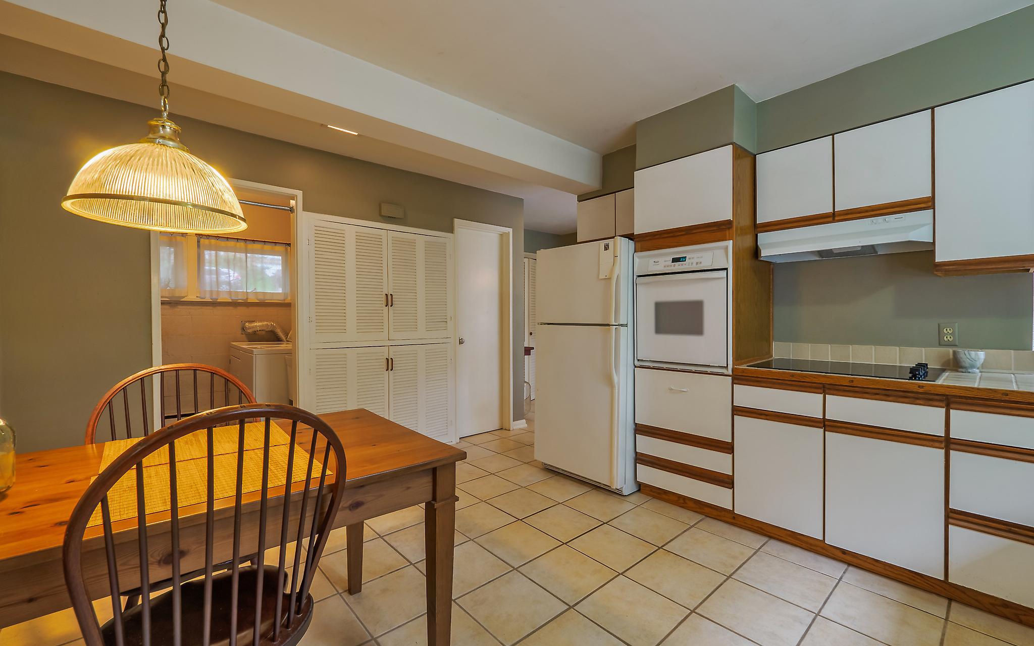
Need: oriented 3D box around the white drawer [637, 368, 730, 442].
[{"bbox_3d":[1.149,0.483,2.693,0.420,0.365,0.608,0,0,-42],"label":"white drawer"}]

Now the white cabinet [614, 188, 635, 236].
[{"bbox_3d":[1.005,-0.836,3.250,0.338,0.351,0.343,0,0,-42],"label":"white cabinet"}]

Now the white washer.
[{"bbox_3d":[-2.288,0.661,4.104,0.710,0.921,0.737,0,0,-42],"label":"white washer"}]

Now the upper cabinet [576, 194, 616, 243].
[{"bbox_3d":[0.763,-0.838,3.520,0.338,0.357,0.373,0,0,-42],"label":"upper cabinet"}]

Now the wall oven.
[{"bbox_3d":[1.187,-0.086,2.730,0.574,0.746,0.620,0,0,-42],"label":"wall oven"}]

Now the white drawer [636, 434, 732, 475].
[{"bbox_3d":[1.152,0.790,2.689,0.420,0.116,0.600,0,0,-42],"label":"white drawer"}]

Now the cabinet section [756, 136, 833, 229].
[{"bbox_3d":[1.663,-0.782,2.444,0.350,0.405,0.366,-2,2,-42],"label":"cabinet section"}]

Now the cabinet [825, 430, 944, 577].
[{"bbox_3d":[1.843,0.791,2.067,0.560,0.543,0.402,-1,1,-42],"label":"cabinet"}]

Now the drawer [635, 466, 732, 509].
[{"bbox_3d":[1.204,0.995,2.756,0.520,0.123,0.603,-1,1,-42],"label":"drawer"}]

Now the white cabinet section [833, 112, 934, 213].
[{"bbox_3d":[1.911,-0.779,2.168,0.350,0.405,0.363,-2,2,-42],"label":"white cabinet section"}]

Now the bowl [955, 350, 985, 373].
[{"bbox_3d":[2.168,0.183,2.003,0.104,0.104,0.104,0,0,-42],"label":"bowl"}]

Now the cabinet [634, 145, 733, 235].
[{"bbox_3d":[1.212,-0.789,2.754,0.602,0.422,0.620,0,0,-42],"label":"cabinet"}]

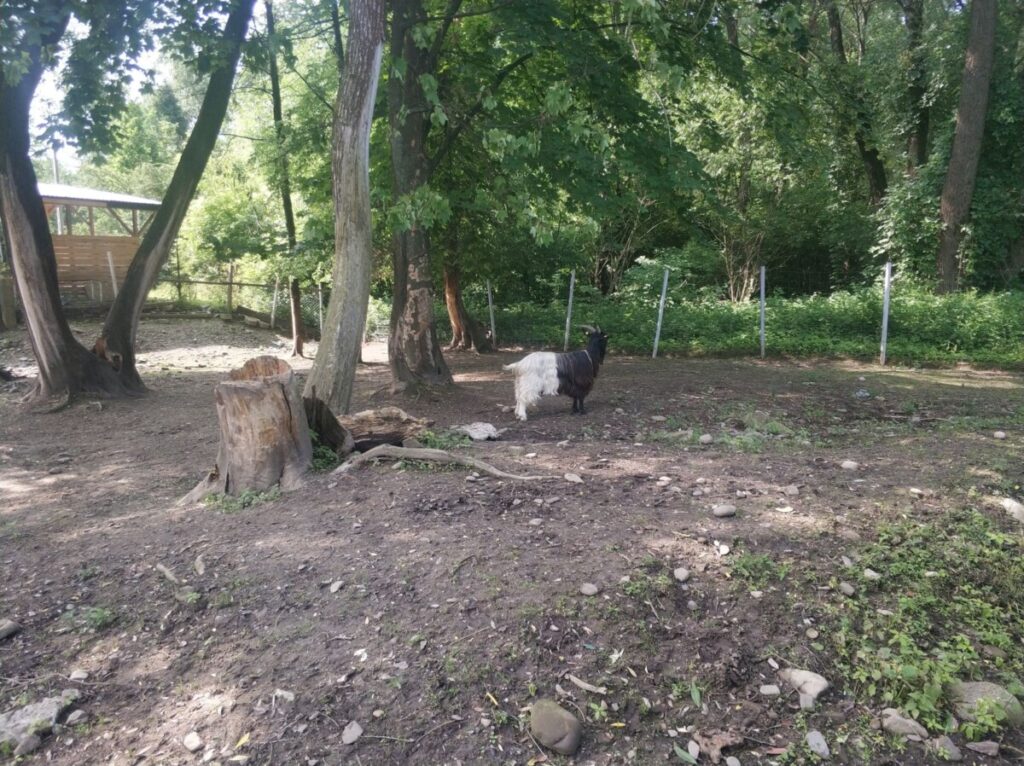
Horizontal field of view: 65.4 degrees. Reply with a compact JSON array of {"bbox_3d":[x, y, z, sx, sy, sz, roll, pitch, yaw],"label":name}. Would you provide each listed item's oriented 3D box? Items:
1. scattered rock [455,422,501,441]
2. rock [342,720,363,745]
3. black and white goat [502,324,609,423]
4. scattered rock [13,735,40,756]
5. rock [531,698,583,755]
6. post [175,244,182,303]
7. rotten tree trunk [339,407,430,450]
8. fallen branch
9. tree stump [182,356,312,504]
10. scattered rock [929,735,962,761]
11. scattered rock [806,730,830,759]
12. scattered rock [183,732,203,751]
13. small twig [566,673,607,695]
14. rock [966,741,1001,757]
[{"bbox_3d":[-0.327,0.474,7.807,0.440,0.155,0.310,0,7,0],"label":"scattered rock"},{"bbox_3d":[-0.532,1.165,2.660,0.064,0.045,0.070,0,6,0],"label":"rock"},{"bbox_3d":[0.513,-0.128,9.300,1.170,1.060,0.400,-2,6,-20],"label":"black and white goat"},{"bbox_3d":[-1.591,1.190,2.620,0.075,0.045,0.062,0,6,0],"label":"scattered rock"},{"bbox_3d":[0.139,1.091,2.540,0.157,0.140,0.170,-2,7,-20],"label":"rock"},{"bbox_3d":[-9.612,-3.127,23.000,0.090,1.700,0.090,0,6,0],"label":"post"},{"bbox_3d":[-1.147,0.419,7.222,0.930,0.380,0.500,0,7,0],"label":"rotten tree trunk"},{"bbox_3d":[-0.579,0.654,6.650,1.770,0.200,0.420,0,6,0],"label":"fallen branch"},{"bbox_3d":[-2.046,0.362,6.220,0.900,1.000,0.820,0,6,0],"label":"tree stump"},{"bbox_3d":[1.359,1.140,2.496,0.090,0.055,0.080,-2,7,-20],"label":"scattered rock"},{"bbox_3d":[0.965,1.138,2.513,0.051,0.050,0.105,-2,7,-15],"label":"scattered rock"},{"bbox_3d":[-1.013,1.140,2.531,0.053,0.046,0.056,0,7,0],"label":"scattered rock"},{"bbox_3d":[0.270,1.108,2.945,0.190,0.022,0.035,6,9,40],"label":"small twig"},{"bbox_3d":[1.542,1.195,2.610,0.100,0.036,0.050,0,6,0],"label":"rock"}]

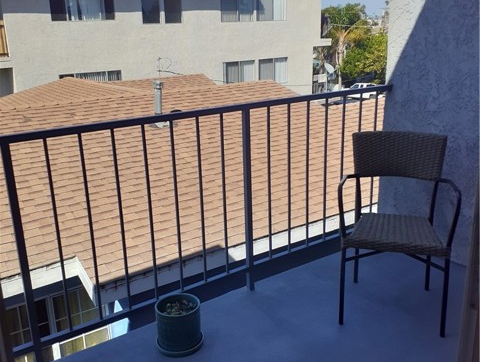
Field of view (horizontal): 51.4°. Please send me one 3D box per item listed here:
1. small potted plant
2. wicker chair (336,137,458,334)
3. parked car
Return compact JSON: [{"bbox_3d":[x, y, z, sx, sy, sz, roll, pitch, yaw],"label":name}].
[{"bbox_3d":[-0.279,0.662,2.304,0.220,0.202,0.220,-2,16,0],"label":"small potted plant"},{"bbox_3d":[0.778,0.233,2.499,0.570,0.860,0.549,3,16,16],"label":"wicker chair"},{"bbox_3d":[11.827,-8.461,48.000,1.850,1.750,5.100,-12,19,-33],"label":"parked car"}]

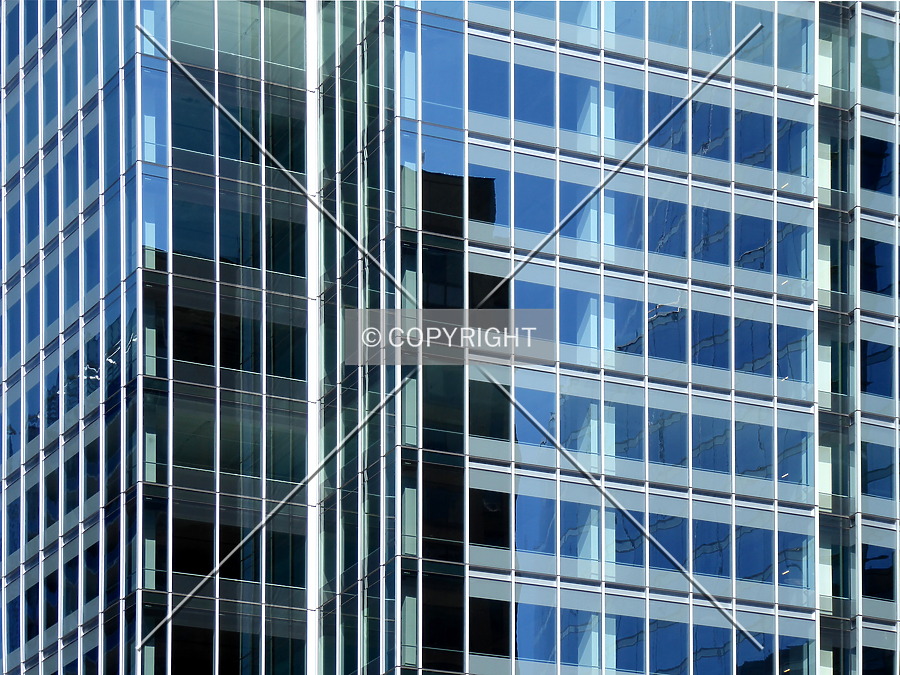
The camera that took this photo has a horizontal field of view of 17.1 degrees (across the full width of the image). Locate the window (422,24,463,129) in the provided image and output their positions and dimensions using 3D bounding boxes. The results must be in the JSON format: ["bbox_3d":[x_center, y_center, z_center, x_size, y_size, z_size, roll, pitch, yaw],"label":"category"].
[{"bbox_3d":[-0.290,-9.050,103.670,1.640,3.470,0.100,0,0,-28],"label":"window"}]

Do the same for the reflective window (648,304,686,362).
[{"bbox_3d":[7.647,-0.136,105.077,1.615,1.826,0.100,4,-10,-25],"label":"reflective window"}]

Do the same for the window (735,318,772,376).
[{"bbox_3d":[11.110,0.370,109.490,1.660,2.070,0.100,0,0,-28],"label":"window"}]

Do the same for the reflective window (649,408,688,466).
[{"bbox_3d":[7.601,3.497,104.447,1.605,1.821,0.100,4,-10,-25],"label":"reflective window"}]

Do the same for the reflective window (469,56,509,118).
[{"bbox_3d":[1.336,-8.644,103.458,1.623,1.907,0.100,4,-10,-25],"label":"reflective window"}]

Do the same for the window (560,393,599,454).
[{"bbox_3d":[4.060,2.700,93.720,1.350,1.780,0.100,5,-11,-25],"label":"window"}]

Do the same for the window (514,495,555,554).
[{"bbox_3d":[2.877,6.363,101.690,1.607,1.854,0.100,4,-10,-25],"label":"window"}]

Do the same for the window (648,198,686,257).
[{"bbox_3d":[7.840,-3.970,107.820,1.610,2.040,0.100,0,0,-28],"label":"window"}]

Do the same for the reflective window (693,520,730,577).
[{"bbox_3d":[8.310,6.680,95.060,1.400,1.670,0.100,5,-11,-25],"label":"reflective window"}]

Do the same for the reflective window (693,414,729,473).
[{"bbox_3d":[9.201,3.732,105.180,1.628,1.834,0.100,4,-10,-25],"label":"reflective window"}]

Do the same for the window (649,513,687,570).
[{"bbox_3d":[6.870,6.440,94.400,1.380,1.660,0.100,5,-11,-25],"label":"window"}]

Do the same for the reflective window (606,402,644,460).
[{"bbox_3d":[6.280,3.360,107.020,1.590,2.020,0.100,0,0,-28],"label":"reflective window"}]

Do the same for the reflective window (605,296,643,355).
[{"bbox_3d":[6.059,-0.414,104.358,1.592,1.814,0.100,4,-10,-25],"label":"reflective window"}]

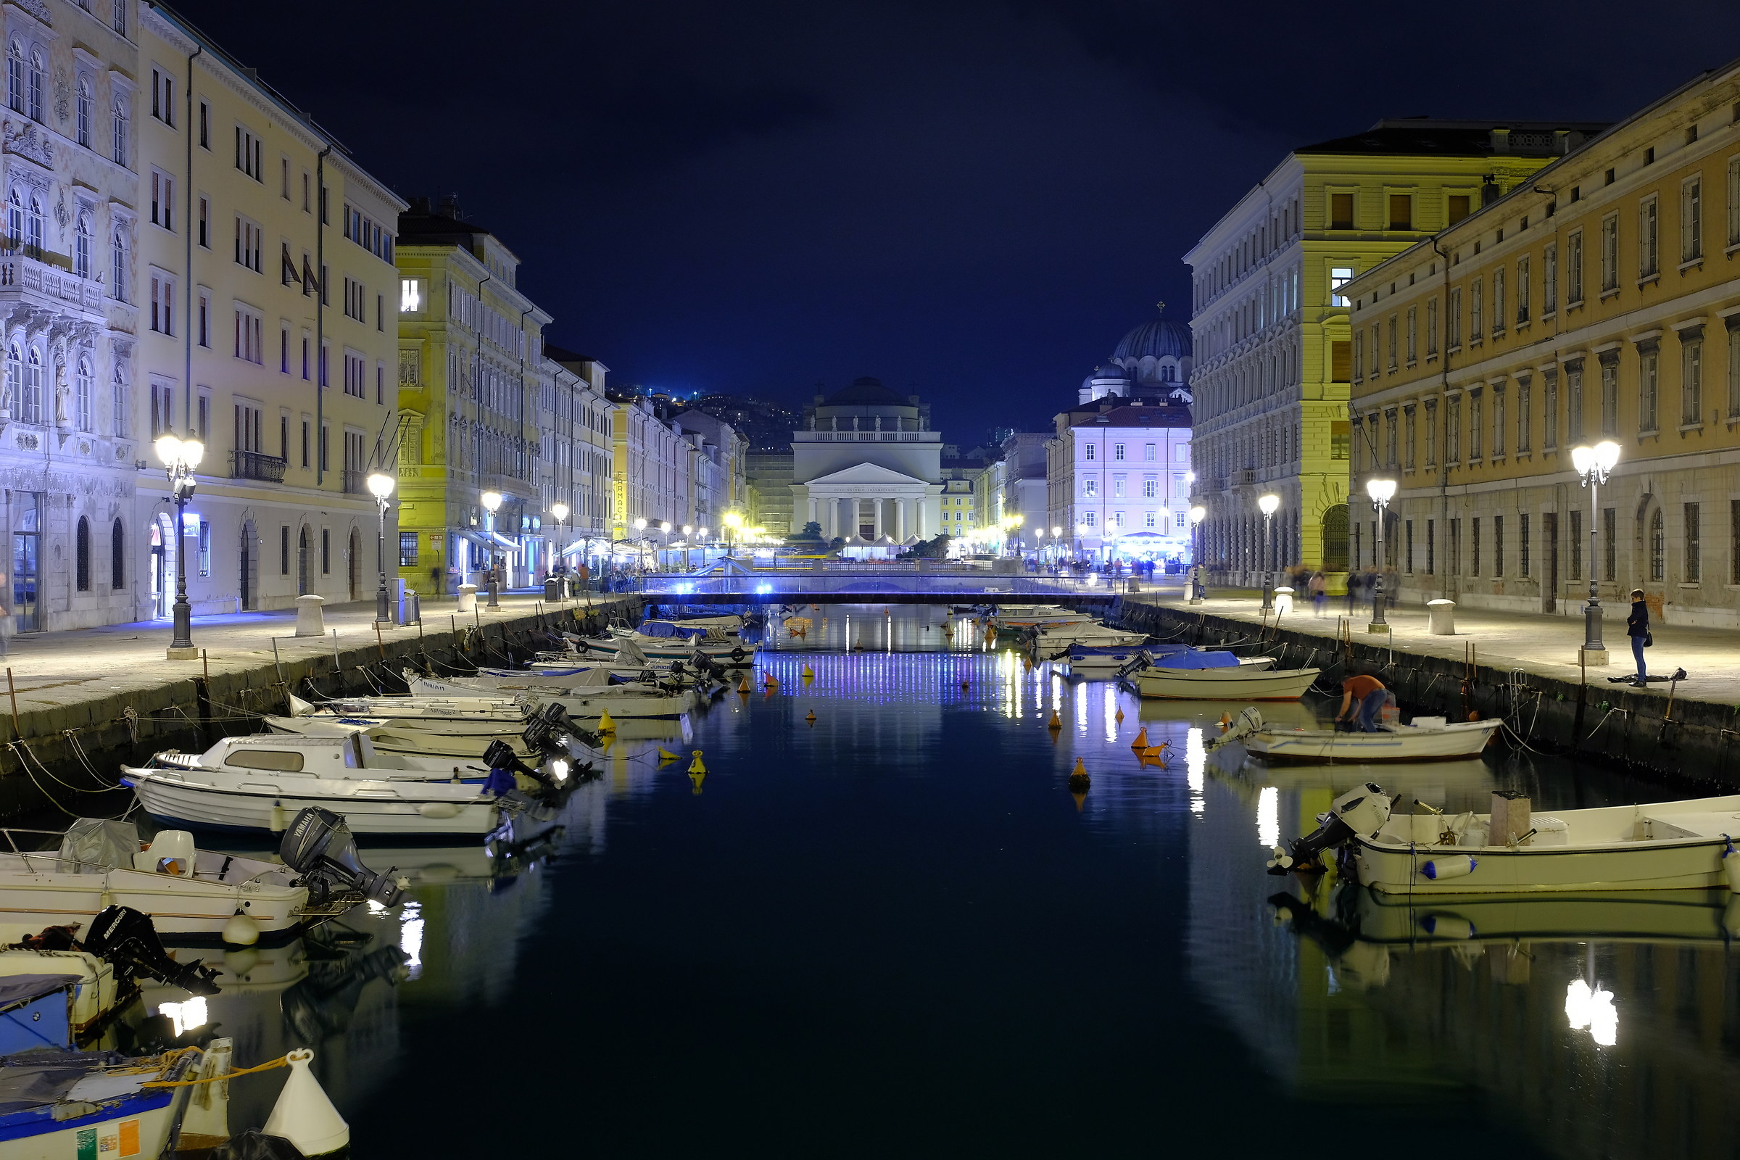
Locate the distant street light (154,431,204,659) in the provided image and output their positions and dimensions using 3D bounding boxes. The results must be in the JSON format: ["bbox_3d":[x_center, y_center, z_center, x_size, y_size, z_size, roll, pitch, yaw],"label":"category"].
[{"bbox_3d":[-15.199,-0.810,43.700,1.050,5.000,1.000,0,0,0],"label":"distant street light"}]

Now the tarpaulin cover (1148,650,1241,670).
[{"bbox_3d":[8.891,2.175,54.000,2.450,0.550,1.600,0,0,0],"label":"tarpaulin cover"}]

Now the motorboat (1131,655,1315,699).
[{"bbox_3d":[9.942,2.644,56.039,5.600,1.300,2.000,0,1,0],"label":"motorboat"}]

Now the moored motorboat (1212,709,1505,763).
[{"bbox_3d":[9.726,3.032,39.693,5.770,1.050,1.900,0,1,0],"label":"moored motorboat"}]

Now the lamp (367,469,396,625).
[{"bbox_3d":[-15.174,-0.995,61.700,0.950,4.950,0.900,0,0,0],"label":"lamp"}]

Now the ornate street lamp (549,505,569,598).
[{"bbox_3d":[-15.400,-1.325,98.691,0.880,4.800,0.880,0,1,0],"label":"ornate street lamp"}]

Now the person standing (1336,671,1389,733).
[{"bbox_3d":[9.817,2.583,39.637,1.050,1.250,0.600,0,1,0],"label":"person standing"}]

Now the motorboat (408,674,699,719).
[{"bbox_3d":[-7.859,2.787,49.391,7.000,1.100,2.300,0,1,0],"label":"motorboat"}]

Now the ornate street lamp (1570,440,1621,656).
[{"bbox_3d":[15.284,-0.660,41.800,1.050,4.950,1.000,0,0,0],"label":"ornate street lamp"}]

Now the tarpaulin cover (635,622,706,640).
[{"bbox_3d":[-7.707,1.900,77.131,2.600,0.650,1.800,0,1,0],"label":"tarpaulin cover"}]

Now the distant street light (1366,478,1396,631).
[{"bbox_3d":[15.830,-0.764,61.595,0.920,4.800,0.920,0,1,0],"label":"distant street light"}]

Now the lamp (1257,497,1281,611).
[{"bbox_3d":[15.705,-1.081,78.000,0.950,4.950,0.900,0,0,0],"label":"lamp"}]

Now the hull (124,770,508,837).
[{"bbox_3d":[-7.984,3.192,28.644,5.650,0.930,2.000,0,1,0],"label":"hull"}]

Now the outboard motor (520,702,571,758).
[{"bbox_3d":[-5.376,2.835,34.000,1.300,0.600,0.420,38,0,0],"label":"outboard motor"}]

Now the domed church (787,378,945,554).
[{"bbox_3d":[-0.600,-20.000,357.000,26.500,34.000,46.000,0,0,0],"label":"domed church"}]

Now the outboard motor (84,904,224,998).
[{"bbox_3d":[-6.091,3.148,16.800,1.120,0.550,0.400,37,0,0],"label":"outboard motor"}]

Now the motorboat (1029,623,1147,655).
[{"bbox_3d":[8.919,2.363,81.000,4.800,1.250,1.800,0,0,0],"label":"motorboat"}]

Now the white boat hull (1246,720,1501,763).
[{"bbox_3d":[10.101,3.148,39.694,5.020,0.820,1.900,0,1,0],"label":"white boat hull"}]

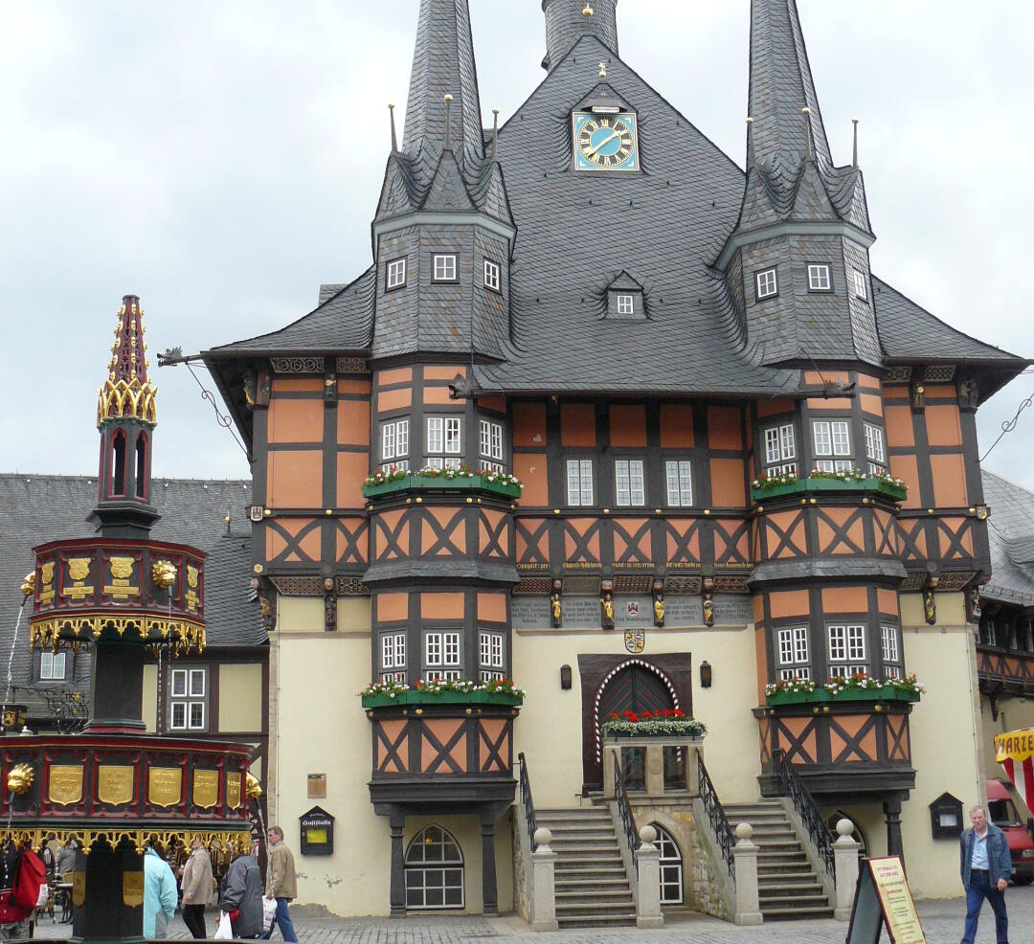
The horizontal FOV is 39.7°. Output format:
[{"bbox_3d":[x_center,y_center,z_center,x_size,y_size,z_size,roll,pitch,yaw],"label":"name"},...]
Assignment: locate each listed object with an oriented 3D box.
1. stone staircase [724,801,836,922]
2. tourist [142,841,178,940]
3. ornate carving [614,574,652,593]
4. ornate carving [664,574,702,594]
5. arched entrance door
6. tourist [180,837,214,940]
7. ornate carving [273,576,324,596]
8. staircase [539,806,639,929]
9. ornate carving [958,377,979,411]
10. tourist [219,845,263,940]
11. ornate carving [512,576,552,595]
[{"bbox_3d":[4.418,6.742,24.986,1.260,1.827,2.797,0,-13,-6],"label":"stone staircase"},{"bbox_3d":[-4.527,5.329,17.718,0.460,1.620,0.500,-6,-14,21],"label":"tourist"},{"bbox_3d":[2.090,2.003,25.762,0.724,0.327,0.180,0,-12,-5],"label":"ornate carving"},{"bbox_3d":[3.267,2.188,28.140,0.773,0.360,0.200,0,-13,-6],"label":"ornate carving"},{"bbox_3d":[2.306,4.899,27.767,1.858,2.593,0.300,0,-13,-6],"label":"arched entrance door"},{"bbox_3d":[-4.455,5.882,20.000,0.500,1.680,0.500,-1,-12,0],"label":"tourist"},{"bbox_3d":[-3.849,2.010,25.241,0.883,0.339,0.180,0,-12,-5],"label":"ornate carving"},{"bbox_3d":[1.119,6.629,24.211,1.270,1.827,2.797,0,-13,-6],"label":"staircase"},{"bbox_3d":[8.425,-1.446,26.734,0.394,0.557,0.350,0,-12,-5],"label":"ornate carving"},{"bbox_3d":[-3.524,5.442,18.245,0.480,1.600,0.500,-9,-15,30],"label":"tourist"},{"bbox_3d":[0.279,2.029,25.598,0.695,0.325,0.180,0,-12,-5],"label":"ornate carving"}]

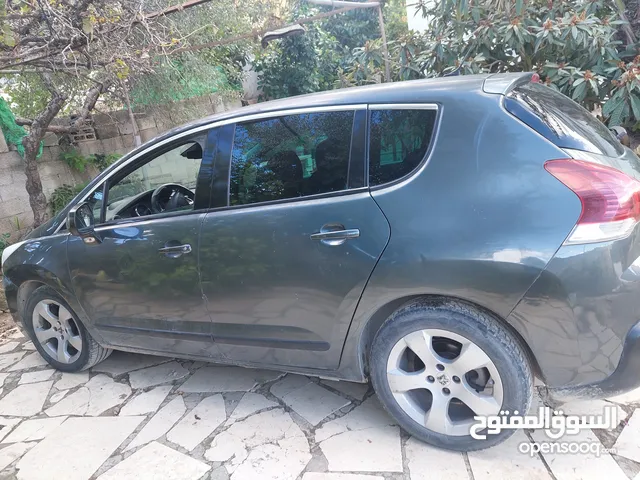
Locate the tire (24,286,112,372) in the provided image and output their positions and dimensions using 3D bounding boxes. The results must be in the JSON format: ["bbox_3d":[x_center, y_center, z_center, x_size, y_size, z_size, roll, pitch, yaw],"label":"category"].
[{"bbox_3d":[-1.764,0.611,3.130,0.650,0.650,0.230,-2,14,26],"label":"tire"}]

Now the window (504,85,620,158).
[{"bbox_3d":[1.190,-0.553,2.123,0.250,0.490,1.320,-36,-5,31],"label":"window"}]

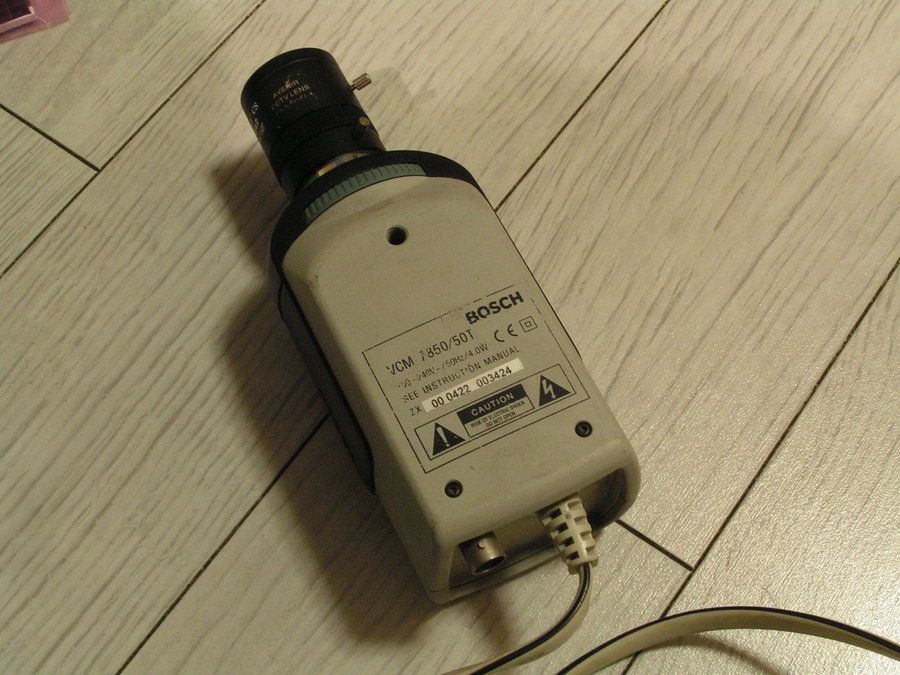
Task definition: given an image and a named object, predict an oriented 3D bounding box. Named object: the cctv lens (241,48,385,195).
[{"bbox_3d":[-0.040,-0.063,0.455,0.037,0.035,0.046,-24,66,-11],"label":"cctv lens"}]

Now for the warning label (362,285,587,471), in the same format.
[{"bbox_3d":[0.007,0.010,0.379,0.047,0.001,0.038,-24,66,-11],"label":"warning label"}]

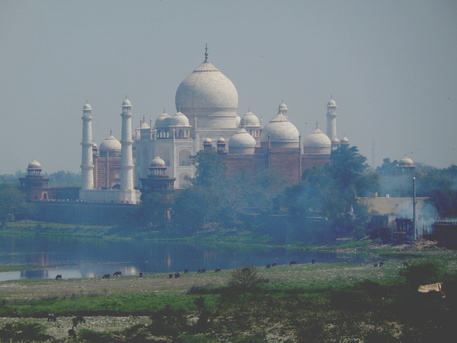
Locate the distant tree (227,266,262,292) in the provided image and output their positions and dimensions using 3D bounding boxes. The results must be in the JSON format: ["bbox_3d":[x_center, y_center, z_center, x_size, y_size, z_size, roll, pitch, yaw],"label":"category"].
[{"bbox_3d":[2.990,18.970,770.000,5.900,4.600,5.500,0,0,0],"label":"distant tree"}]

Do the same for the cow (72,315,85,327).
[{"bbox_3d":[-23.560,23.420,690.000,2.100,1.450,0.700,0,0,-21],"label":"cow"}]

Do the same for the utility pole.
[{"bbox_3d":[58.580,11.740,1380.000,0.650,20.000,0.650,0,0,0],"label":"utility pole"}]

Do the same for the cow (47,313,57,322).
[{"bbox_3d":[-28.210,23.310,700.000,1.900,1.350,0.650,0,0,12],"label":"cow"}]

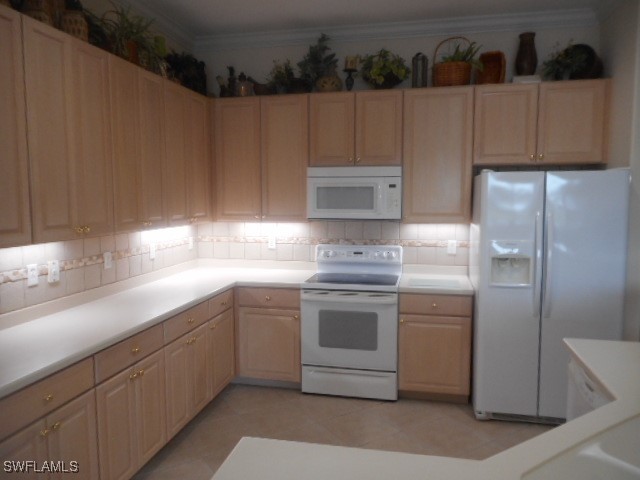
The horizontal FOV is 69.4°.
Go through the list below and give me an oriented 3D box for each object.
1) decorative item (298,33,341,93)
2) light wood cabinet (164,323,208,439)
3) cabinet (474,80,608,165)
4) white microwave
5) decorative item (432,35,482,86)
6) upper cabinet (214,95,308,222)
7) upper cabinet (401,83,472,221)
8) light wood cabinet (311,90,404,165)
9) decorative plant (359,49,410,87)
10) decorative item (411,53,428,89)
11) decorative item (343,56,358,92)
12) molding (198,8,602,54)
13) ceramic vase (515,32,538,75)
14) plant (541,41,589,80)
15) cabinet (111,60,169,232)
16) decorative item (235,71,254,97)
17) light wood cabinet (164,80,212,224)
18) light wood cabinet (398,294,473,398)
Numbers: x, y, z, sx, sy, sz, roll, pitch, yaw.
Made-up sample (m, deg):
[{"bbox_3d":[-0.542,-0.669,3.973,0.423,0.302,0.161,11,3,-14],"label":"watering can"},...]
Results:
[{"bbox_3d":[-0.006,-1.478,3.913,0.345,0.526,0.260,1,4,11],"label":"decorative item"},{"bbox_3d":[-1.135,0.879,3.062,0.597,0.578,0.598,1,4,11],"label":"light wood cabinet"},{"bbox_3d":[1.675,-0.885,3.626,0.926,0.600,0.325,1,6,12],"label":"cabinet"},{"bbox_3d":[0.311,-0.393,3.911,0.762,0.424,0.407,1,4,11],"label":"white microwave"},{"bbox_3d":[1.092,-1.393,3.681,0.376,0.404,0.285,1,6,12],"label":"decorative item"},{"bbox_3d":[-0.480,-0.693,4.083,0.869,1.052,0.325,1,6,12],"label":"upper cabinet"},{"bbox_3d":[0.960,-0.673,3.801,0.539,1.051,0.325,1,6,12],"label":"upper cabinet"},{"bbox_3d":[0.320,-0.909,3.916,0.762,0.587,0.323,1,4,11],"label":"light wood cabinet"},{"bbox_3d":[0.542,-1.386,3.810,0.401,0.359,0.280,1,4,11],"label":"decorative plant"},{"bbox_3d":[0.804,-1.351,3.736,0.142,0.318,0.140,1,6,12],"label":"decorative item"},{"bbox_3d":[0.259,-1.371,3.868,0.126,0.321,0.120,1,4,11],"label":"decorative item"},{"bbox_3d":[0.474,-1.750,3.886,3.430,0.100,0.110,1,6,12],"label":"molding"},{"bbox_3d":[1.583,-1.429,3.561,0.159,0.327,0.160,1,6,12],"label":"ceramic vase"},{"bbox_3d":[1.857,-1.334,3.509,0.315,0.314,0.250,1,6,12],"label":"plant"},{"bbox_3d":[-1.324,-0.593,3.063,0.325,1.051,0.606,1,6,12],"label":"cabinet"},{"bbox_3d":[-0.663,-1.341,4.053,0.180,0.244,0.180,1,6,12],"label":"decorative item"},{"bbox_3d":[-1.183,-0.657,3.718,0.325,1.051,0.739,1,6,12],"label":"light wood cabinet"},{"bbox_3d":[0.917,0.770,3.757,0.522,0.790,0.627,1,4,11],"label":"light wood cabinet"}]

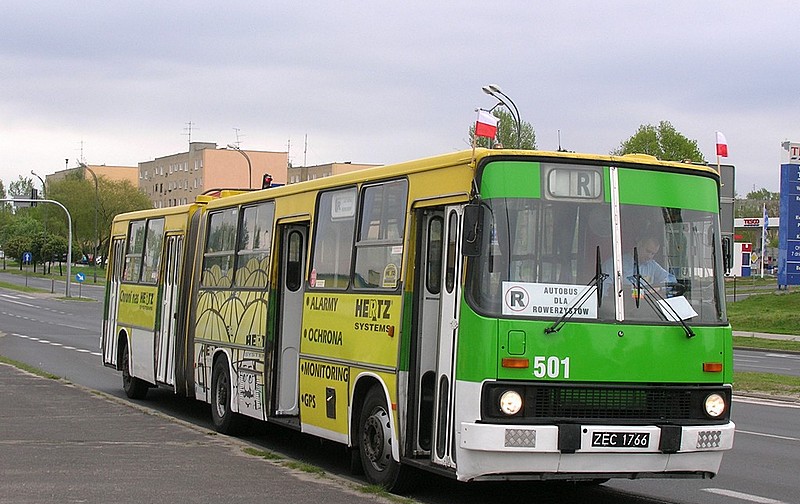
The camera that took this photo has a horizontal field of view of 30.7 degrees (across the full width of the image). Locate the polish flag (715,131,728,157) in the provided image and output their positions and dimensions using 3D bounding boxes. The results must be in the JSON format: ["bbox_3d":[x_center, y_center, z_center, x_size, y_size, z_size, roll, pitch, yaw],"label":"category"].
[{"bbox_3d":[2.837,-0.958,12.850,0.160,0.230,0.070,1,0,17],"label":"polish flag"}]

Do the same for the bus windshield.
[{"bbox_3d":[1.763,-0.035,12.127,2.320,1.240,0.380,3,-2,-22],"label":"bus windshield"}]

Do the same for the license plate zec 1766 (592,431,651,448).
[{"bbox_3d":[1.789,1.523,11.774,0.530,0.117,0.020,3,-2,-22],"label":"license plate zec 1766"}]

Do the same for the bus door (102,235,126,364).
[{"bbox_3d":[-4.924,0.873,25.308,0.100,2.160,1.150,3,-1,-21],"label":"bus door"}]

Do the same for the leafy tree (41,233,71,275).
[{"bbox_3d":[-30.286,0.132,128.000,2.600,3.700,2.600,2,-1,0],"label":"leafy tree"}]

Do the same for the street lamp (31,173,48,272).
[{"bbox_3d":[-37.635,-3.236,152.000,1.800,10.500,0.900,1,0,-23],"label":"street lamp"}]

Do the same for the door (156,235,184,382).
[{"bbox_3d":[-3.424,0.879,21.649,0.110,2.270,1.200,3,-2,-22],"label":"door"}]

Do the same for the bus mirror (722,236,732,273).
[{"bbox_3d":[2.859,0.022,12.750,0.160,0.340,0.080,3,-2,-22],"label":"bus mirror"}]

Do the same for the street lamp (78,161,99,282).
[{"bbox_3d":[-26.315,-2.577,123.000,1.800,10.400,0.900,1,0,-23],"label":"street lamp"}]

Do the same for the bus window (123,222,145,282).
[{"bbox_3d":[-4.381,0.000,24.107,0.090,1.050,1.220,7,-4,-22],"label":"bus window"}]

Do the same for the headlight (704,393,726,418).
[{"bbox_3d":[2.630,1.286,12.227,0.200,0.200,0.100,3,-2,-22],"label":"headlight"}]

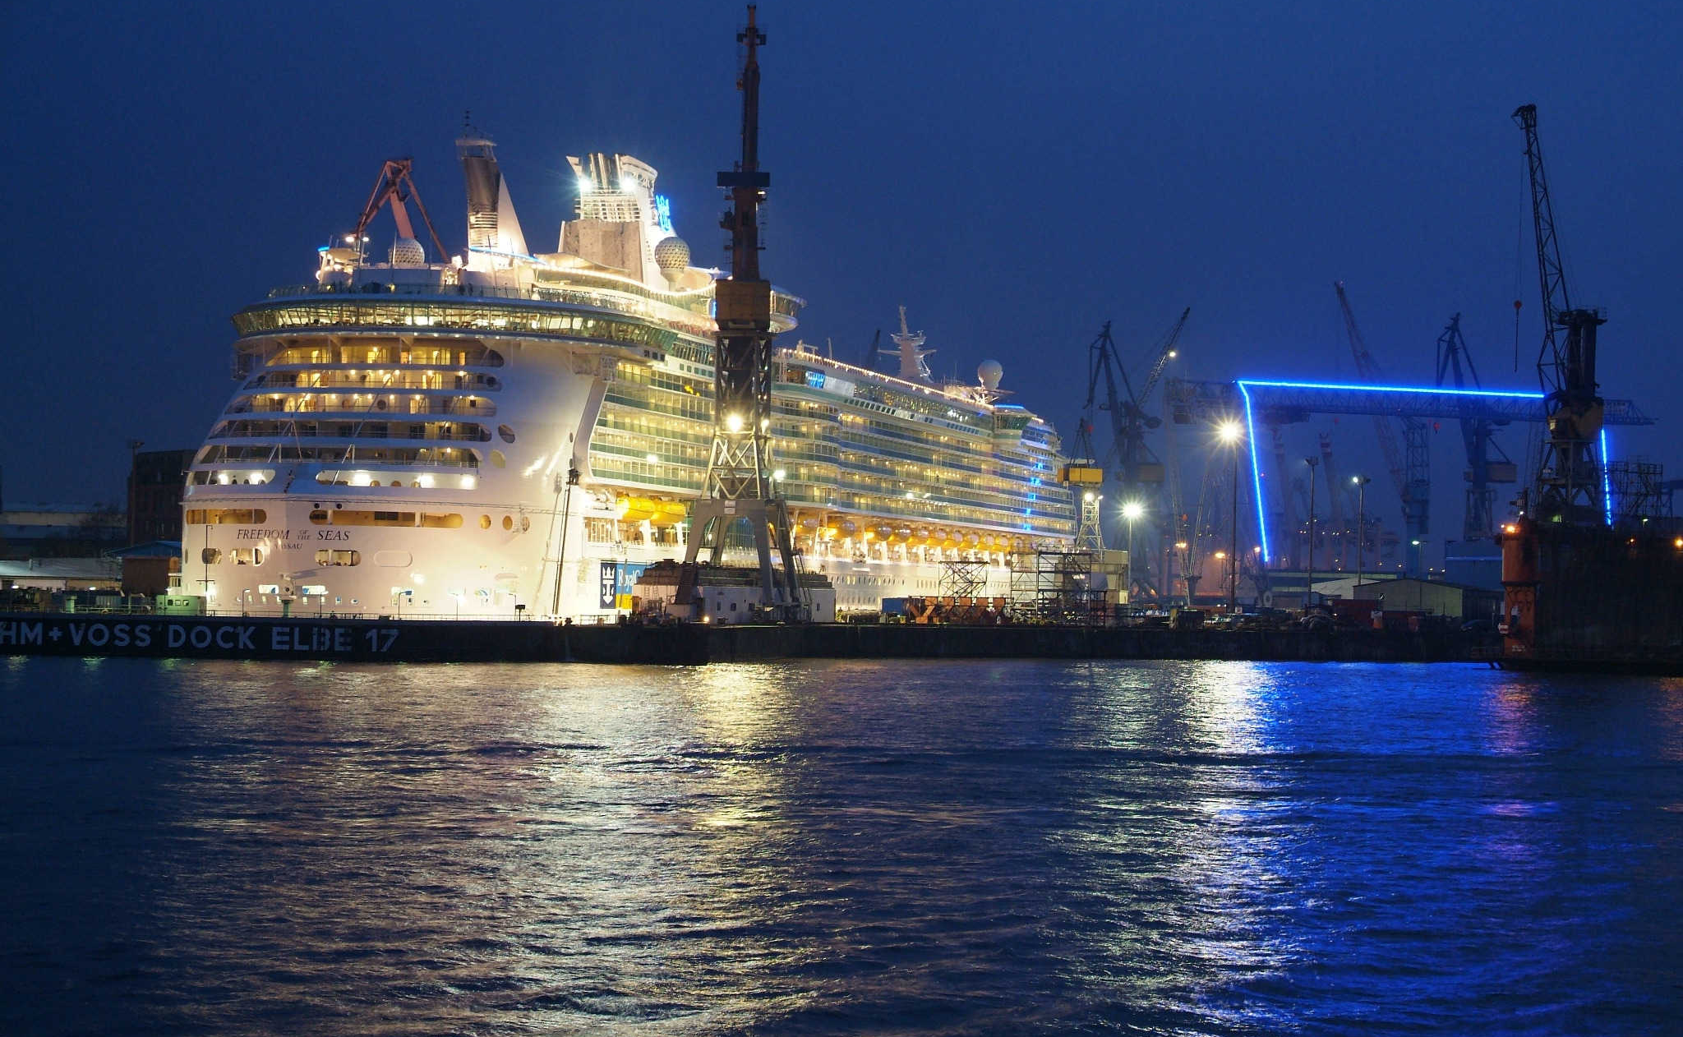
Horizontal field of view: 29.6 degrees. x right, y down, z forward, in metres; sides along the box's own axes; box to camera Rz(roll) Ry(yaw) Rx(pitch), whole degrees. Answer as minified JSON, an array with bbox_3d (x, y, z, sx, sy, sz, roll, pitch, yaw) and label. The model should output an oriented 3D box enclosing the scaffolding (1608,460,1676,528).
[{"bbox_3d":[76.738,-2.333,305.000,6.300,6.200,3.500,0,-2,15],"label":"scaffolding"}]

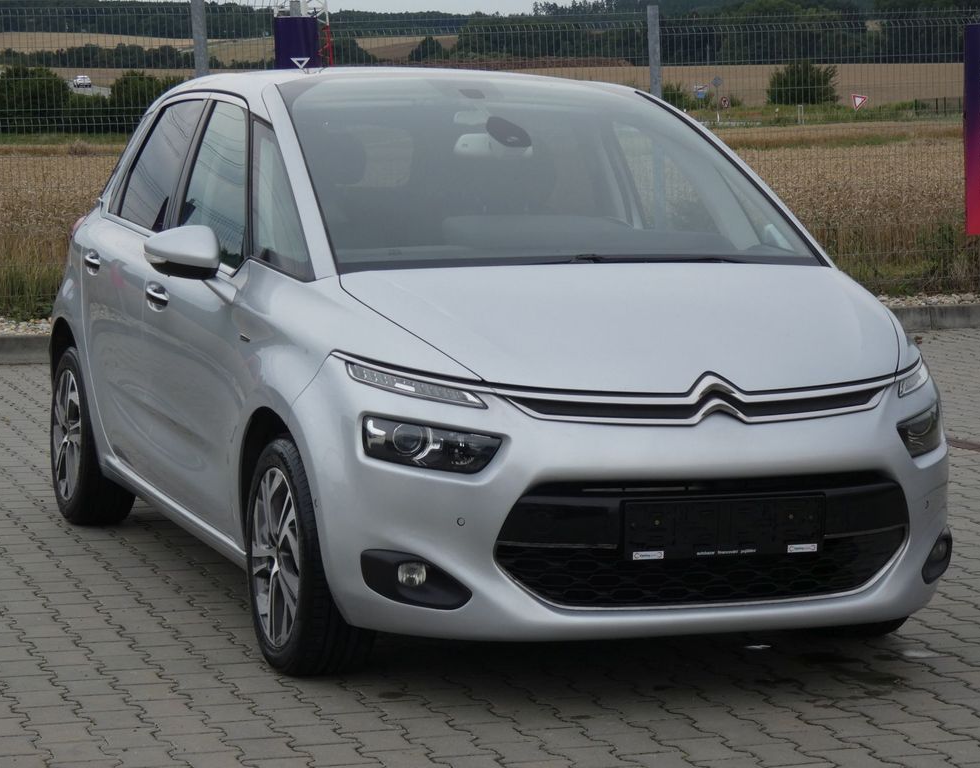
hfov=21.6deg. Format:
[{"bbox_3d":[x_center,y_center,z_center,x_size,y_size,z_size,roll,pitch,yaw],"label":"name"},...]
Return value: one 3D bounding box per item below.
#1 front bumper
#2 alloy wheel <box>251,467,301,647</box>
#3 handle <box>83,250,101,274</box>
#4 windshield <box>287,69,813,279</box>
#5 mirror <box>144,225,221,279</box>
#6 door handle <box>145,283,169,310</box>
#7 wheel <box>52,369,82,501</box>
[{"bbox_3d":[0.453,0.265,6.409,1.790,0.650,0.640,-1,6,-20],"label":"front bumper"},{"bbox_3d":[-0.472,0.448,6.692,0.190,0.470,0.470,-1,6,-20],"label":"alloy wheel"},{"bbox_3d":[-1.342,-0.405,8.656,0.050,0.080,0.210,-1,6,-20],"label":"handle"},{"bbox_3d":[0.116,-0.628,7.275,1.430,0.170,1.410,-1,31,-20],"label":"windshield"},{"bbox_3d":[-0.850,-0.366,7.144,0.225,0.160,0.160,-1,6,-20],"label":"mirror"},{"bbox_3d":[-1.004,-0.260,7.725,0.050,0.080,0.210,-1,6,-20],"label":"door handle"},{"bbox_3d":[-1.436,0.183,9.291,0.190,0.470,0.470,-1,6,-20],"label":"wheel"}]

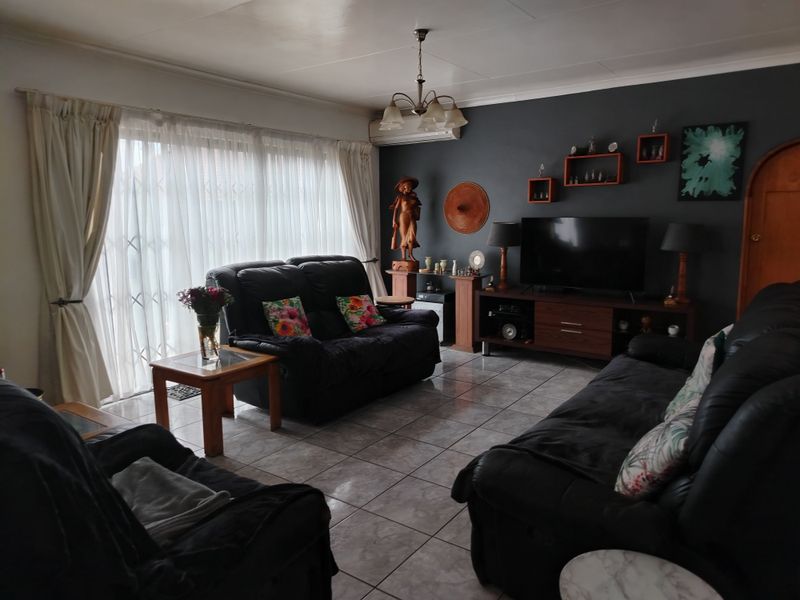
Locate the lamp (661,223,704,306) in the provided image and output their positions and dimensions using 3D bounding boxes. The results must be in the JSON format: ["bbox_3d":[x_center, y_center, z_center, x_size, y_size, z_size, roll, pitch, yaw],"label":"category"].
[{"bbox_3d":[2.358,-0.296,4.566,0.339,0.641,0.339,6,11,35],"label":"lamp"}]

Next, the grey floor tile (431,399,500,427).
[{"bbox_3d":[0.462,0.788,3.886,0.399,0.010,0.399,6,11,35],"label":"grey floor tile"}]

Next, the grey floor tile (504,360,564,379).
[{"bbox_3d":[1.163,0.629,4.870,0.400,0.010,0.400,6,11,35],"label":"grey floor tile"}]

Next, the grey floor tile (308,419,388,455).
[{"bbox_3d":[-0.333,0.877,3.519,0.403,0.010,0.403,6,11,35],"label":"grey floor tile"}]

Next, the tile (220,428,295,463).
[{"bbox_3d":[-0.889,0.891,3.391,0.400,0.010,0.400,6,11,35],"label":"tile"}]

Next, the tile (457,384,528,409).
[{"bbox_3d":[0.695,0.734,4.211,0.399,0.010,0.399,6,11,35],"label":"tile"}]

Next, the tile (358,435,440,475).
[{"bbox_3d":[0.000,0.911,3.285,0.403,0.010,0.403,6,11,35],"label":"tile"}]

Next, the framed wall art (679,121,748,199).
[{"bbox_3d":[2.529,-1.107,4.496,0.450,0.603,0.030,6,11,35],"label":"framed wall art"}]

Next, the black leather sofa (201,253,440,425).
[{"bbox_3d":[-0.516,0.175,4.594,1.085,1.040,1.648,6,11,35],"label":"black leather sofa"}]

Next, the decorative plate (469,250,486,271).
[{"bbox_3d":[0.803,-0.408,5.759,0.200,0.200,0.035,6,11,35],"label":"decorative plate"}]

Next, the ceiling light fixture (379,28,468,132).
[{"bbox_3d":[0.142,-1.438,3.603,0.580,0.592,0.580,0,9,0],"label":"ceiling light fixture"}]

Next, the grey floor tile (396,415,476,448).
[{"bbox_3d":[0.236,0.856,3.613,0.403,0.010,0.403,6,11,35],"label":"grey floor tile"}]

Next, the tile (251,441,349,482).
[{"bbox_3d":[-0.569,0.932,3.191,0.403,0.010,0.403,6,11,35],"label":"tile"}]

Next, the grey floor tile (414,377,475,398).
[{"bbox_3d":[0.367,0.698,4.441,0.399,0.010,0.399,6,11,35],"label":"grey floor tile"}]

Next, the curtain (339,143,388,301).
[{"bbox_3d":[-0.385,-0.671,6.223,0.181,2.136,0.766,6,11,35],"label":"curtain"}]

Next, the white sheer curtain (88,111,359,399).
[{"bbox_3d":[-1.294,-0.478,5.082,0.121,2.104,3.103,6,11,35],"label":"white sheer curtain"}]

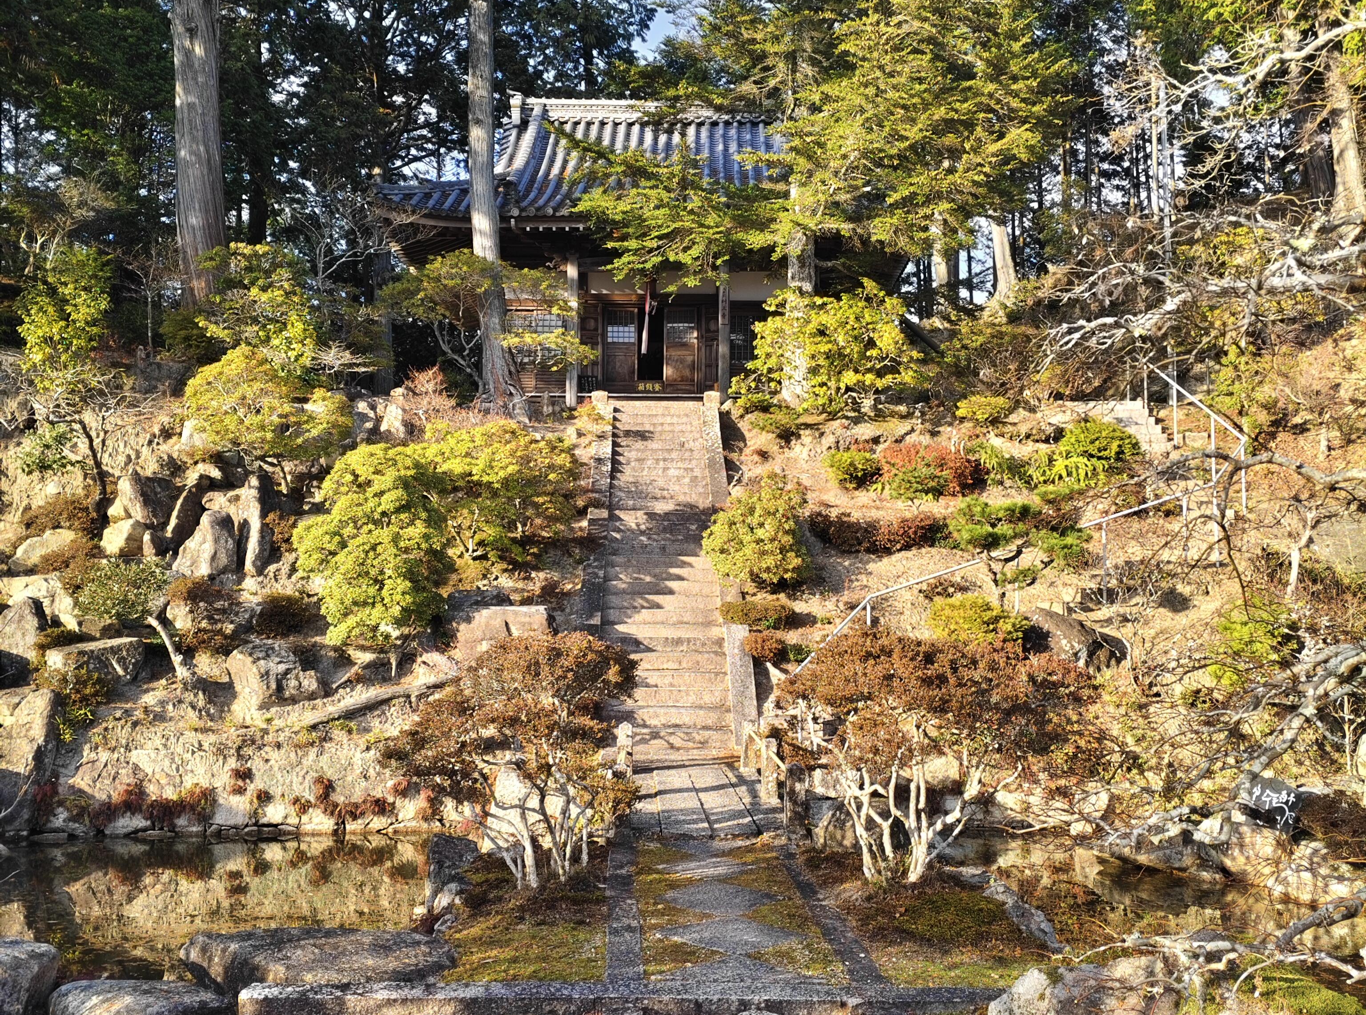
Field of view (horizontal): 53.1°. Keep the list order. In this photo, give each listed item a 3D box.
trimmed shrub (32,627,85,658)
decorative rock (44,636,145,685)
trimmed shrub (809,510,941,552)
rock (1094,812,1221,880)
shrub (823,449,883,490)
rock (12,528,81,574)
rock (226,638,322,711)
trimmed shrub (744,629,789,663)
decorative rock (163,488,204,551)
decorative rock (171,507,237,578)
[{"bbox_3d":[-6.066,1.304,13.300,0.480,0.330,0.480,0,-4,-3],"label":"trimmed shrub"},{"bbox_3d":[-5.626,1.459,13.100,0.920,0.430,0.600,0,-4,-3],"label":"decorative rock"},{"bbox_3d":[2.222,0.280,15.900,1.556,0.529,0.750,0,-4,-3],"label":"trimmed shrub"},{"bbox_3d":[4.232,3.020,12.200,1.153,0.589,0.750,0,-1,0],"label":"rock"},{"bbox_3d":[2.635,-0.584,21.200,0.919,0.612,0.850,0,-1,0],"label":"shrub"},{"bbox_3d":[-7.007,0.493,15.100,0.820,0.500,0.650,0,-4,-3],"label":"rock"},{"bbox_3d":[-3.841,1.565,12.900,0.850,0.660,0.750,0,-4,-3],"label":"rock"},{"bbox_3d":[0.817,1.366,13.500,0.440,0.337,0.450,0,-4,-3],"label":"trimmed shrub"},{"bbox_3d":[-5.906,0.126,16.200,0.500,0.740,0.500,0,-5,0],"label":"decorative rock"},{"bbox_3d":[-5.941,0.451,17.000,0.825,0.878,0.600,0,-1,0],"label":"decorative rock"}]

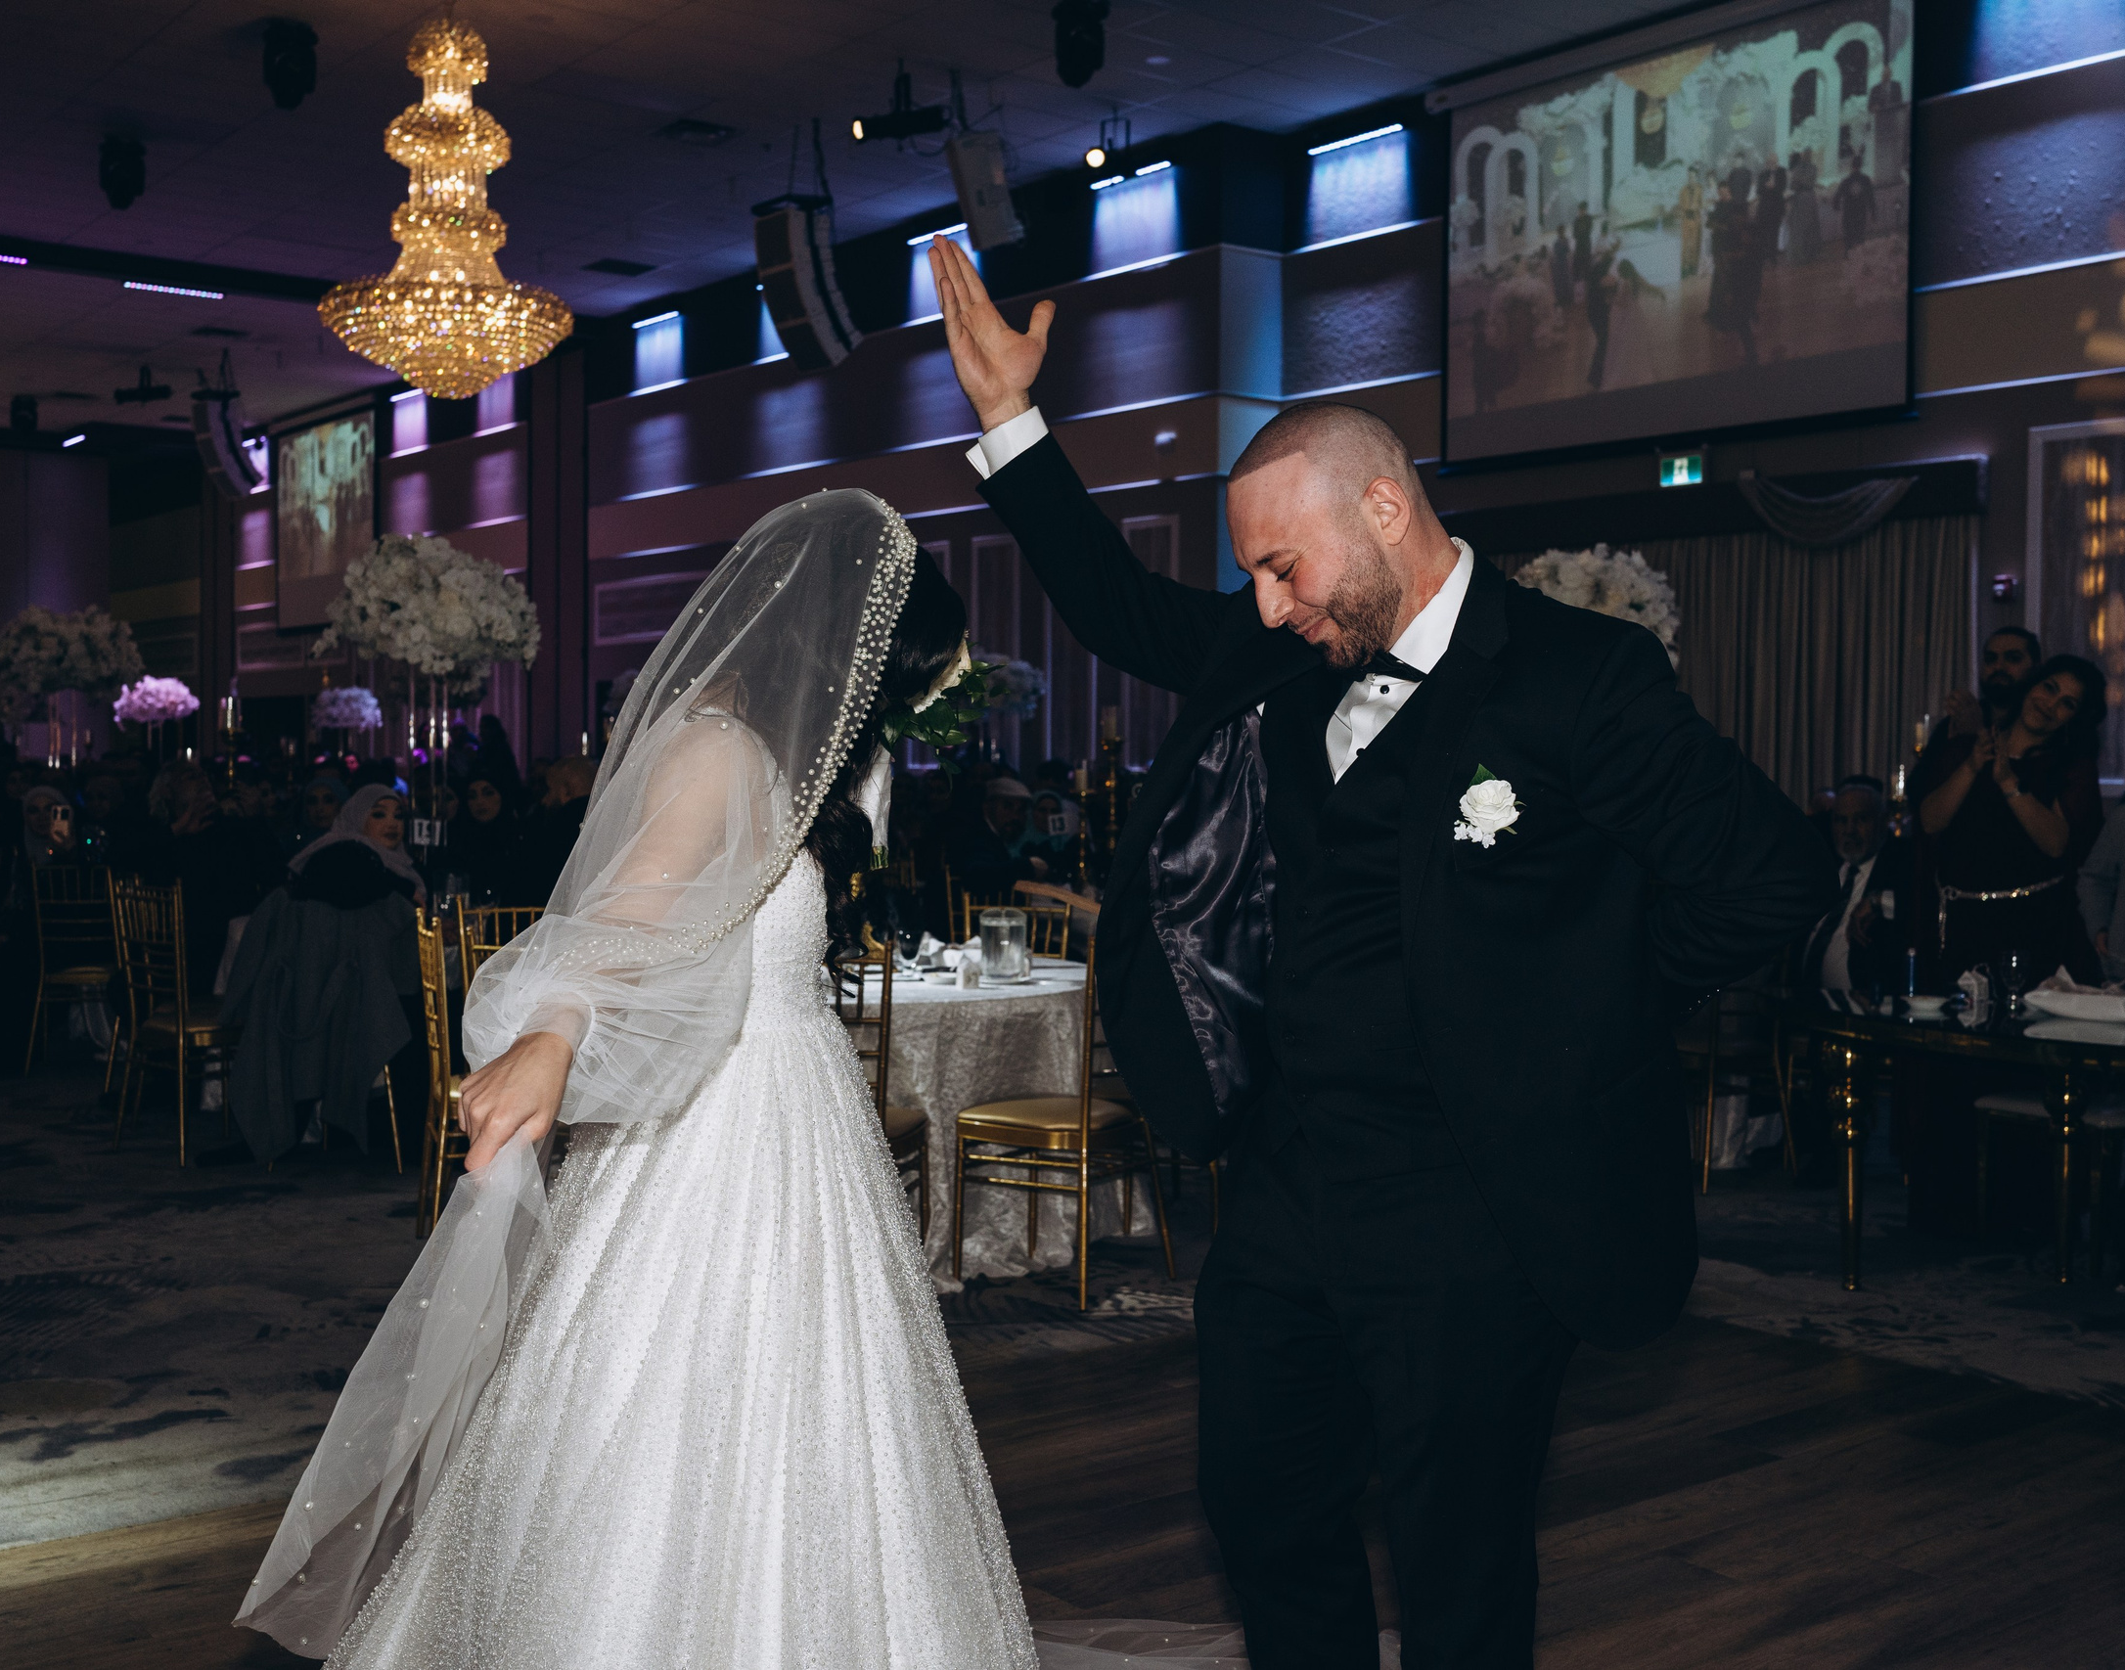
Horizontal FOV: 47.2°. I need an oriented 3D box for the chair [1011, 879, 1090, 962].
[{"bbox_3d":[-0.245,0.664,7.600,0.410,0.930,0.480,1,2,28],"label":"chair"}]

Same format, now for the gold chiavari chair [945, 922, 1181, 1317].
[{"bbox_3d":[0.000,0.705,6.420,0.490,0.930,0.420,2,3,38],"label":"gold chiavari chair"}]

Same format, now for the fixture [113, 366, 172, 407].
[{"bbox_3d":[-10.678,-5.227,28.301,0.680,0.500,0.280,0,2,-31],"label":"fixture"}]

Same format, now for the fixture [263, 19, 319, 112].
[{"bbox_3d":[-4.914,-4.904,15.520,0.360,0.550,0.340,0,2,-37],"label":"fixture"}]

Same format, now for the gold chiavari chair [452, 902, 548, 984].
[{"bbox_3d":[-1.620,0.661,7.530,0.410,0.930,0.480,-1,2,-30],"label":"gold chiavari chair"}]

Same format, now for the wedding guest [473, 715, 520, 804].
[{"bbox_3d":[-4.537,-0.122,19.500,0.500,1.650,0.420,2,2,37],"label":"wedding guest"}]

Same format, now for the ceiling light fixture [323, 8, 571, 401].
[{"bbox_3d":[-3.215,-3.279,12.700,1.330,1.980,1.330,0,2,-14],"label":"ceiling light fixture"}]

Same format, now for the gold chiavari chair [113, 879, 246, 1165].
[{"bbox_3d":[-2.847,0.606,8.119,0.400,0.920,0.450,2,2,43],"label":"gold chiavari chair"}]

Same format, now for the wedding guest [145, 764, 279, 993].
[{"bbox_3d":[-2.935,0.405,8.514,0.750,1.300,0.550,0,2,-21],"label":"wedding guest"}]

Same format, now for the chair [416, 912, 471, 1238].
[{"bbox_3d":[-1.477,0.661,6.499,0.450,0.920,0.400,0,2,-20],"label":"chair"}]

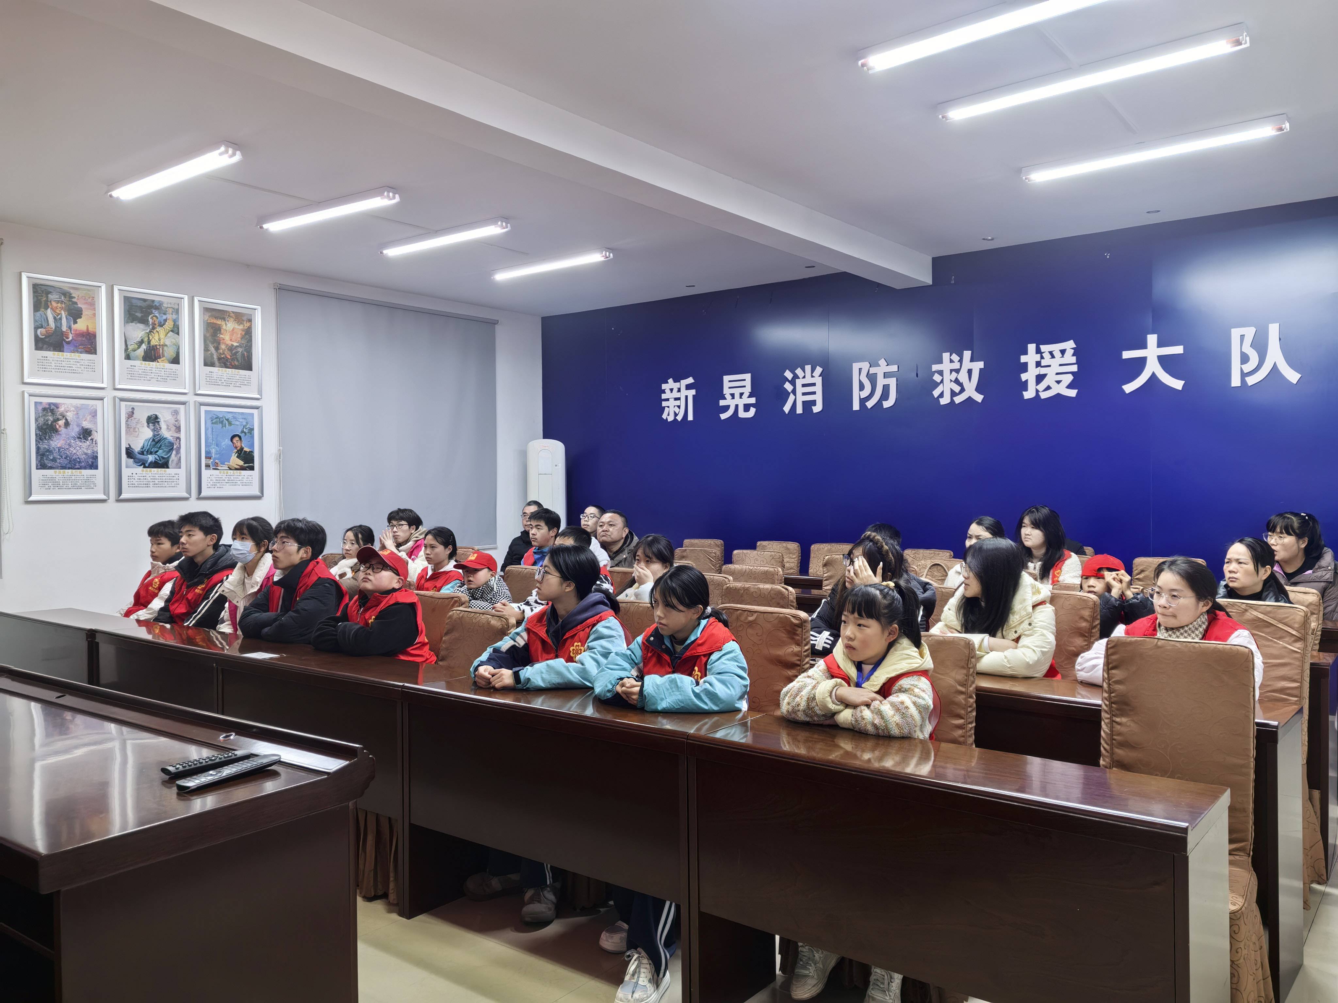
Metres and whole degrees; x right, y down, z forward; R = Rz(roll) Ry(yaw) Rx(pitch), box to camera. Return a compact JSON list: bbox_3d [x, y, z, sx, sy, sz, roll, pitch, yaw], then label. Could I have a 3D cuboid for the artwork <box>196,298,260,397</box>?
[{"bbox_3d":[-3.301,-1.143,7.834,0.030,0.718,0.525,0,1,38],"label":"artwork"}]

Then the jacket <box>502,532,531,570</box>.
[{"bbox_3d":[-1.043,0.549,8.119,0.500,0.640,0.380,0,1,38],"label":"jacket"}]

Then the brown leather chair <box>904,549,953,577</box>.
[{"bbox_3d":[1.661,0.851,7.113,0.440,1.000,0.540,0,1,39],"label":"brown leather chair"}]

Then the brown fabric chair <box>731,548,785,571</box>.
[{"bbox_3d":[0.461,0.836,7.026,0.440,0.965,0.560,0,1,39],"label":"brown fabric chair"}]

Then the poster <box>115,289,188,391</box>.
[{"bbox_3d":[-3.654,-1.138,7.386,0.030,0.718,0.525,0,1,38],"label":"poster"}]

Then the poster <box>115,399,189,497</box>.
[{"bbox_3d":[-3.645,-0.367,7.394,0.030,0.718,0.525,0,1,38],"label":"poster"}]

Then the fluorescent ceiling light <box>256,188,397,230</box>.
[{"bbox_3d":[-2.068,-1.754,6.264,1.220,0.065,0.130,0,1,35],"label":"fluorescent ceiling light"}]

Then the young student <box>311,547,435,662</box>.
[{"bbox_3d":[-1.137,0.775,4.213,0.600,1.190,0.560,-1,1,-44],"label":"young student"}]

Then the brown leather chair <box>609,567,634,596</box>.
[{"bbox_3d":[-0.379,0.869,5.442,0.440,1.000,0.540,0,1,39],"label":"brown leather chair"}]

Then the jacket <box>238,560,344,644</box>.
[{"bbox_3d":[-1.621,0.586,4.692,0.480,0.610,0.540,-1,1,-44],"label":"jacket"}]

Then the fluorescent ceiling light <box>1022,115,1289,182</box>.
[{"bbox_3d":[2.405,-1.760,5.262,1.244,0.070,0.090,0,1,39],"label":"fluorescent ceiling light"}]

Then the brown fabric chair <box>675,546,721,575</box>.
[{"bbox_3d":[0.082,0.834,7.400,0.440,0.965,0.560,0,1,38],"label":"brown fabric chair"}]

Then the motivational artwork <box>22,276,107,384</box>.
[{"bbox_3d":[-4.009,-1.125,6.934,0.030,0.718,0.525,0,1,38],"label":"motivational artwork"}]

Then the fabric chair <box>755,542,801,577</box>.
[{"bbox_3d":[0.730,0.846,8.244,0.440,1.000,0.540,0,1,39],"label":"fabric chair"}]

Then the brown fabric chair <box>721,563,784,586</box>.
[{"bbox_3d":[0.324,0.854,5.657,0.440,0.965,0.560,0,1,39],"label":"brown fabric chair"}]

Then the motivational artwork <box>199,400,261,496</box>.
[{"bbox_3d":[-3.276,-0.385,7.821,0.030,0.710,0.515,0,1,38],"label":"motivational artwork"}]

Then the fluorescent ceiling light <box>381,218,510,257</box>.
[{"bbox_3d":[-1.539,-1.776,7.068,1.240,0.080,0.130,0,1,38],"label":"fluorescent ceiling light"}]

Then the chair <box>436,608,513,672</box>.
[{"bbox_3d":[-0.729,0.881,3.615,0.450,0.980,0.530,0,1,38],"label":"chair"}]

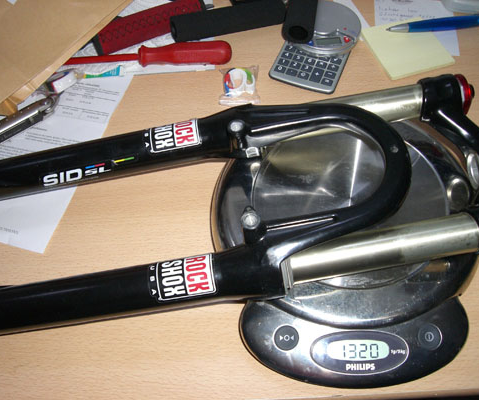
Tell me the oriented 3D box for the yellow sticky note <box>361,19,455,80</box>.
[{"bbox_3d":[0.184,-0.168,0.645,0.076,0.004,0.076,-16,59,-10],"label":"yellow sticky note"}]

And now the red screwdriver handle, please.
[{"bbox_3d":[-0.058,-0.156,0.624,0.100,0.027,0.027,-2,58,-1],"label":"red screwdriver handle"}]

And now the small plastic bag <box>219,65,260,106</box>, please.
[{"bbox_3d":[0.000,-0.120,0.610,0.042,0.013,0.046,-1,58,0],"label":"small plastic bag"}]

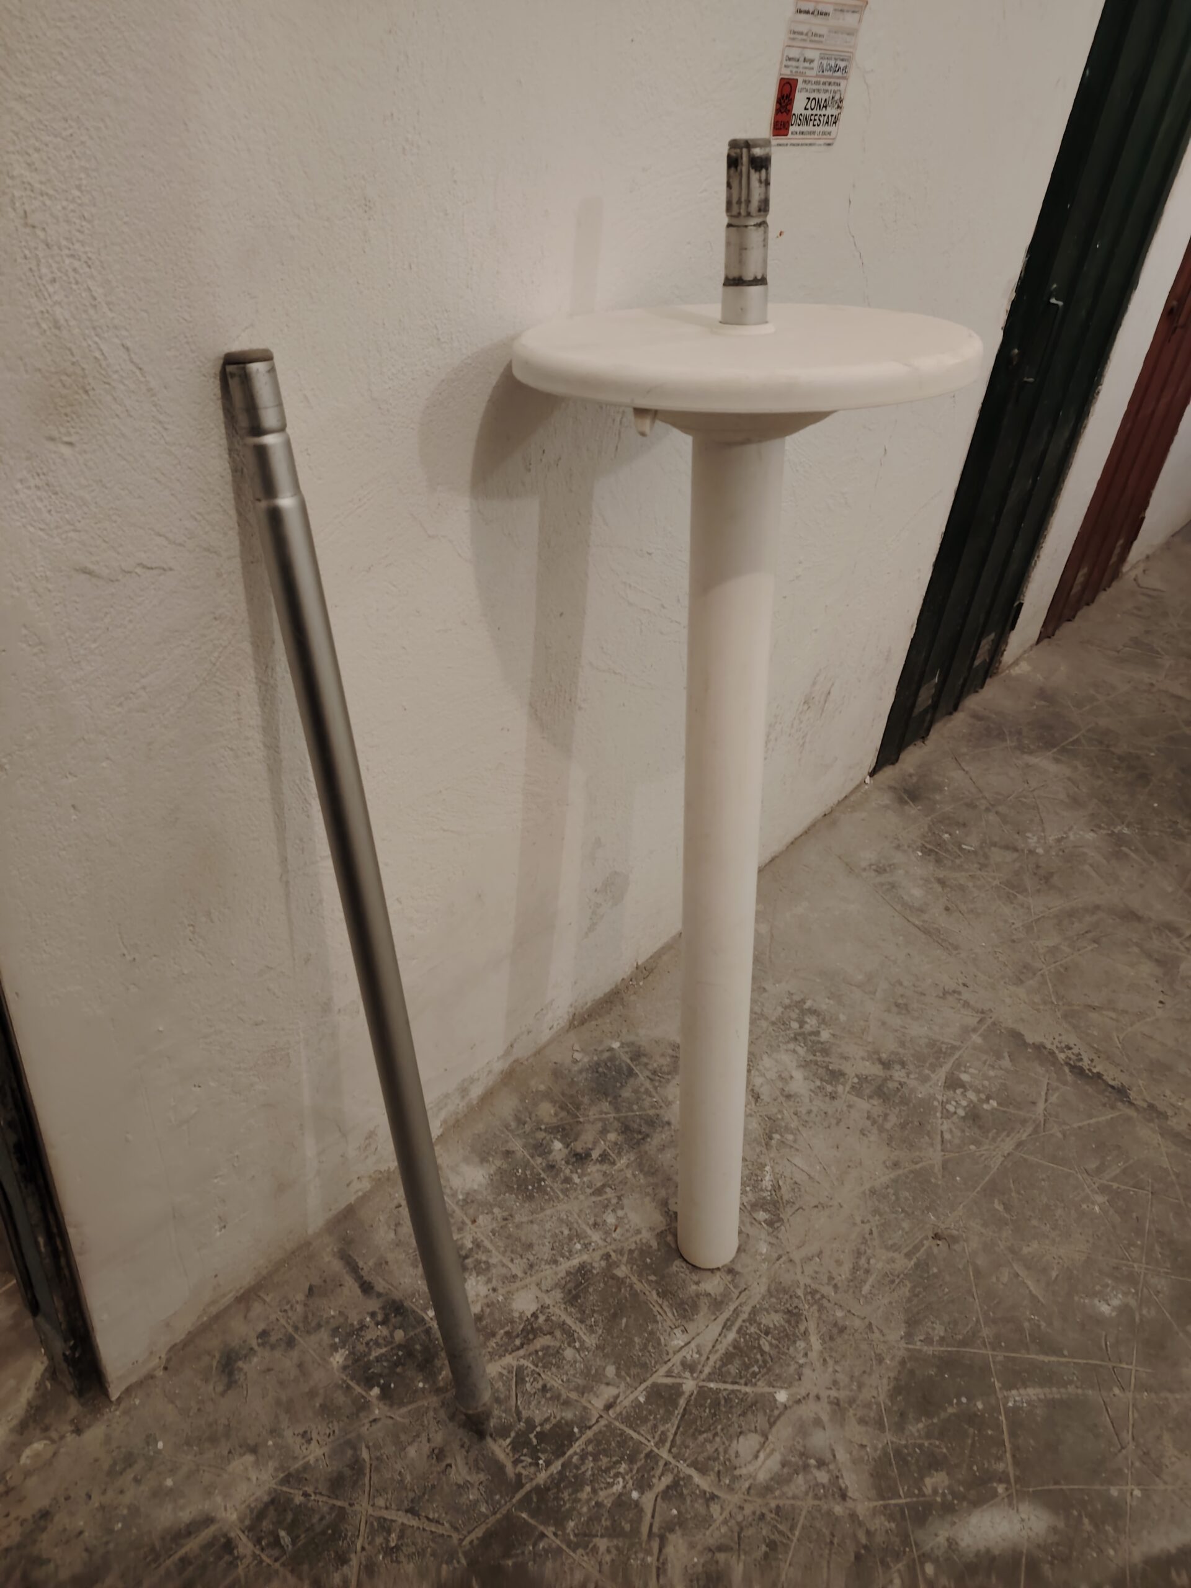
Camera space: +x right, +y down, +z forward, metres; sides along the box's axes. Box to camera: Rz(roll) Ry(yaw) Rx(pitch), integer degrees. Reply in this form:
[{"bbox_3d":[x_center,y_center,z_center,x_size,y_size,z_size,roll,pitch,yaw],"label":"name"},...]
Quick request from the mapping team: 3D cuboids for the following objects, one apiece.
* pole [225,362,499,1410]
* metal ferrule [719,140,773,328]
[{"bbox_3d":[-0.213,0.213,1.128,0.042,1.241,0.042,15,33,36],"label":"pole"},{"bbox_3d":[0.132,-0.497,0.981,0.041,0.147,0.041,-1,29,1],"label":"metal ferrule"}]

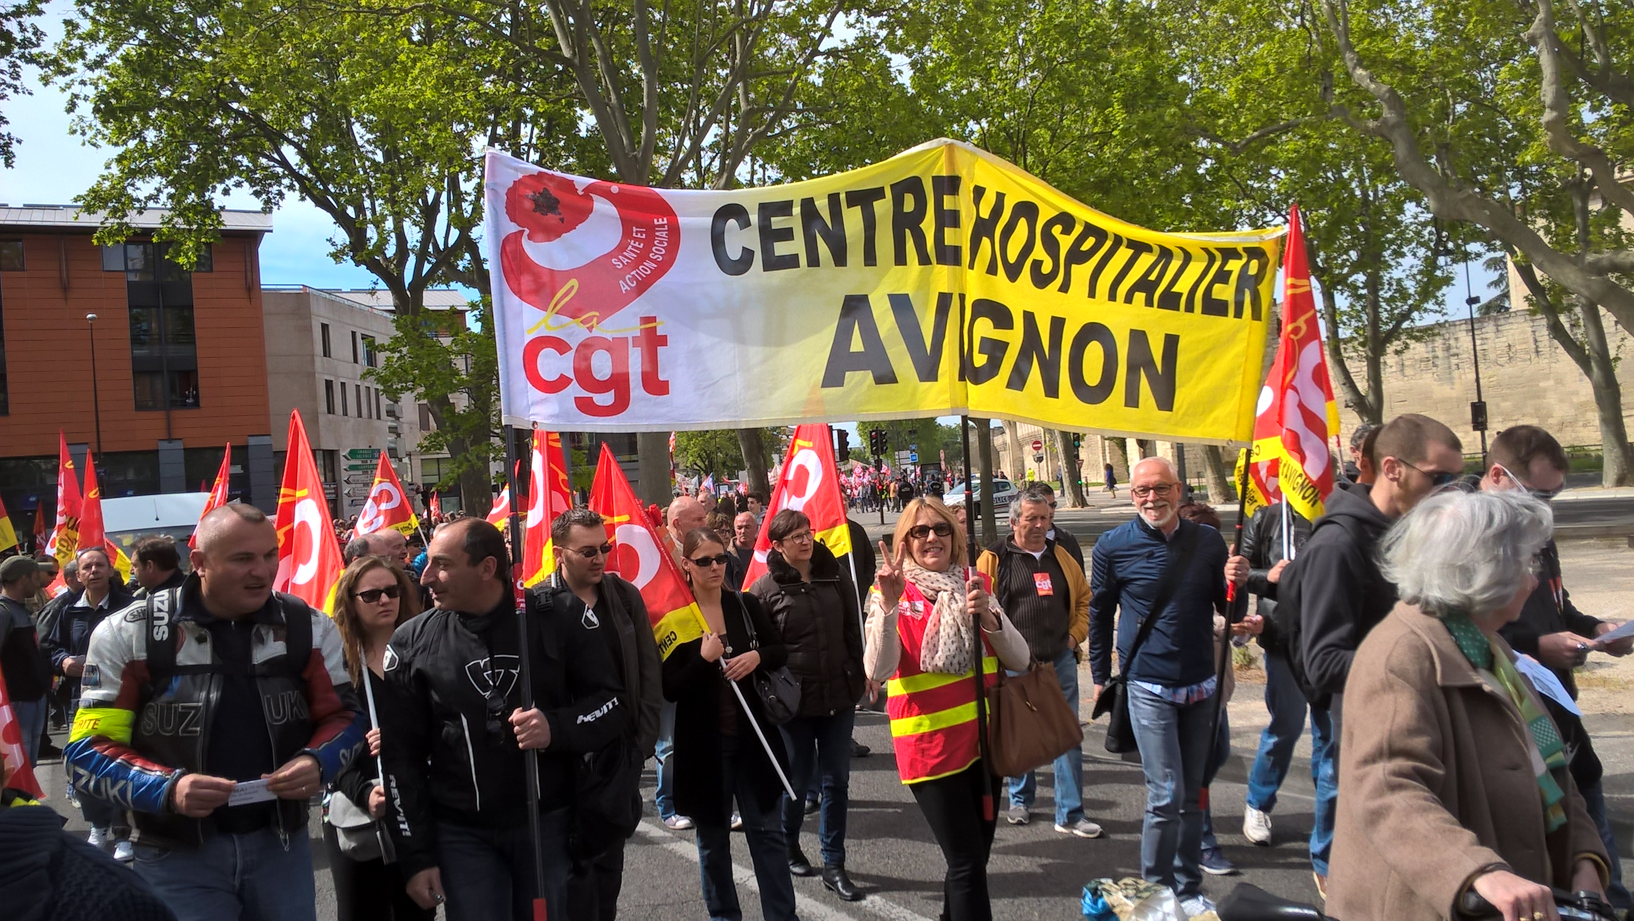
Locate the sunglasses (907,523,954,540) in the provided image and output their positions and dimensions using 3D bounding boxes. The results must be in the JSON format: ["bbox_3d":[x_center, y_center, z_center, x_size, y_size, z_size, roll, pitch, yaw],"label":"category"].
[{"bbox_3d":[0.398,0.244,4.680,0.150,0.048,0.130,-5,-1,3],"label":"sunglasses"}]

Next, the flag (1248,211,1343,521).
[{"bbox_3d":[1.893,-0.389,5.350,0.400,1.300,0.300,-5,-1,12],"label":"flag"}]

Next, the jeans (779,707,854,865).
[{"bbox_3d":[-0.003,1.346,5.800,0.350,0.760,0.280,-4,-1,-27],"label":"jeans"}]

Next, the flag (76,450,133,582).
[{"bbox_3d":[-6.101,0.497,11.500,0.500,1.200,0.300,-4,-1,-6],"label":"flag"}]

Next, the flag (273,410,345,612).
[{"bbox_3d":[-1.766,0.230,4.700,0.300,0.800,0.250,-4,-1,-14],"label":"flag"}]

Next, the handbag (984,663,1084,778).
[{"bbox_3d":[0.786,0.914,4.850,0.340,0.420,0.170,-4,-1,-24],"label":"handbag"}]

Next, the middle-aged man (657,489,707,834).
[{"bbox_3d":[-0.655,1.047,7.000,0.520,1.740,0.380,-4,-2,-40],"label":"middle-aged man"}]

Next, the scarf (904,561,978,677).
[{"bbox_3d":[0.424,0.533,4.580,0.270,0.410,0.260,-4,-1,-7],"label":"scarf"}]

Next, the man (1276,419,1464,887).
[{"bbox_3d":[1.266,0.780,2.893,0.500,1.770,0.520,-5,-1,18],"label":"man"}]

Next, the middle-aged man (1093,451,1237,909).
[{"bbox_3d":[1.316,0.832,4.977,0.560,1.720,0.420,-5,-1,13],"label":"middle-aged man"}]

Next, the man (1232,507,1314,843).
[{"bbox_3d":[1.927,0.781,5.498,0.550,1.740,0.450,-5,-1,17],"label":"man"}]

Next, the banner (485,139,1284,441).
[{"bbox_3d":[0.431,-0.486,4.186,2.830,0.920,0.270,-4,-1,-28],"label":"banner"}]

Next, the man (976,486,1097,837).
[{"bbox_3d":[1.029,0.899,6.248,0.550,1.670,0.380,-5,-1,-2],"label":"man"}]

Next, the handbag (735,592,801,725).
[{"bbox_3d":[-0.187,0.775,5.250,0.270,0.510,0.150,-4,-1,-30],"label":"handbag"}]

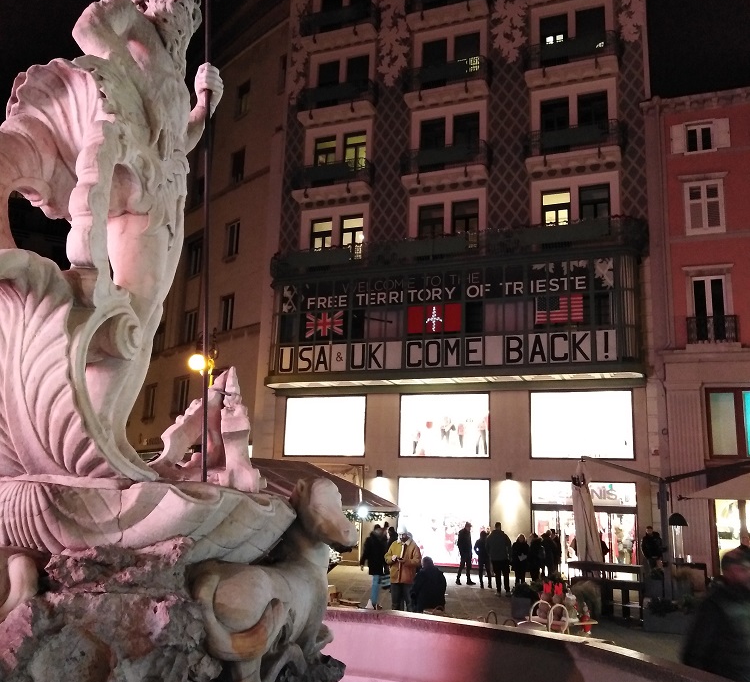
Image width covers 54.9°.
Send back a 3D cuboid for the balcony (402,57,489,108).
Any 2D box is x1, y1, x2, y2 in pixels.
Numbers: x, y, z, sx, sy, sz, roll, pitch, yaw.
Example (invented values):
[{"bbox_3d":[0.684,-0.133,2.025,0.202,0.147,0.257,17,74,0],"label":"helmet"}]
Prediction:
[{"bbox_3d":[2.665,-9.634,27.030,3.204,1.260,0.864,-3,-13,22],"label":"balcony"}]

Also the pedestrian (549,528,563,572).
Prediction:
[{"bbox_3d":[5.181,6.238,20.729,0.480,1.660,0.350,-1,-12,14],"label":"pedestrian"}]

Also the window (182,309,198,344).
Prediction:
[{"bbox_3d":[-8.430,-0.616,33.297,0.200,1.595,1.152,12,-16,-40],"label":"window"}]

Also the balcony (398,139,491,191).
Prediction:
[{"bbox_3d":[2.557,-6.291,26.297,3.130,1.300,1.000,-3,-13,21],"label":"balcony"}]

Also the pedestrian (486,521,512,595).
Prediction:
[{"bbox_3d":[3.256,5.713,18.953,0.620,1.835,0.400,0,-12,11],"label":"pedestrian"}]

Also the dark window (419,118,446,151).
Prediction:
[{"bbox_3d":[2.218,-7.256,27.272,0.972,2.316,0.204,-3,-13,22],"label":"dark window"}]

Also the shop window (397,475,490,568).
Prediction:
[{"bbox_3d":[2.300,6.059,24.266,3.252,2.928,0.300,-3,-13,22],"label":"shop window"}]

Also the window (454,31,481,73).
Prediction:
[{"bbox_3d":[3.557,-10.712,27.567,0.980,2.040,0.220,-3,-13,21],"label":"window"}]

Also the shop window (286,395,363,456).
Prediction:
[{"bbox_3d":[-1.862,3.193,27.190,3.343,2.261,0.200,-3,-13,21],"label":"shop window"}]

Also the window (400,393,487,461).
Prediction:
[{"bbox_3d":[2.463,2.981,25.516,3.263,2.261,0.200,-3,-13,21],"label":"window"}]

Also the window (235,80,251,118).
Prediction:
[{"bbox_3d":[-6.157,-11.241,33.685,0.200,1.750,1.150,12,-16,-41],"label":"window"}]

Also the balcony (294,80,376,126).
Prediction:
[{"bbox_3d":[-1.498,-9.338,28.630,3.100,1.210,1.000,-3,-13,21],"label":"balcony"}]

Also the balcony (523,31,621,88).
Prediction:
[{"bbox_3d":[6.993,-9.968,25.630,3.335,1.260,0.800,-3,-13,21],"label":"balcony"}]

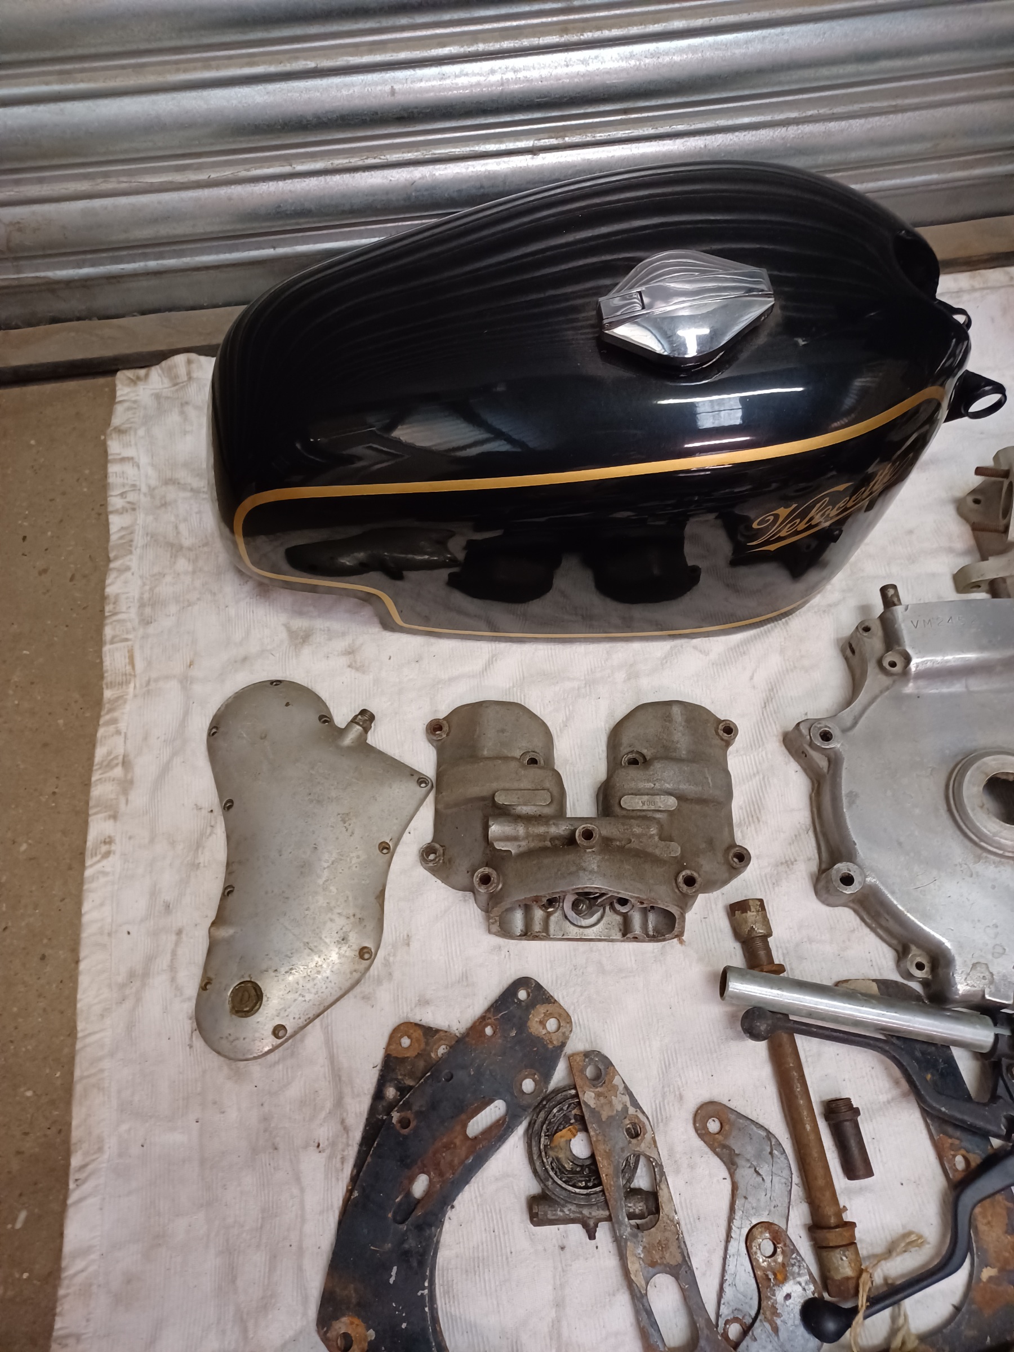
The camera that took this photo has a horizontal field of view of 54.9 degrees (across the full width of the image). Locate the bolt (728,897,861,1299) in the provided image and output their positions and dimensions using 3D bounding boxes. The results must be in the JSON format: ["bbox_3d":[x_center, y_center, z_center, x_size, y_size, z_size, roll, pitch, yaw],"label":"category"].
[{"bbox_3d":[0.189,0.271,0.652,0.030,0.029,0.250,-7,63,-1],"label":"bolt"}]

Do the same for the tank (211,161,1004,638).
[{"bbox_3d":[0.074,-0.229,0.783,0.615,0.250,0.300,-4,63,1],"label":"tank"}]

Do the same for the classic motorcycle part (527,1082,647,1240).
[{"bbox_3d":[0.054,0.316,0.634,0.083,0.030,0.089,-3,63,1],"label":"classic motorcycle part"}]

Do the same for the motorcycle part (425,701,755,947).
[{"bbox_3d":[0.056,0.096,0.717,0.240,0.078,0.175,0,63,3],"label":"motorcycle part"}]

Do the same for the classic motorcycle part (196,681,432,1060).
[{"bbox_3d":[-0.143,0.128,0.731,0.173,0.040,0.286,-5,63,0],"label":"classic motorcycle part"}]

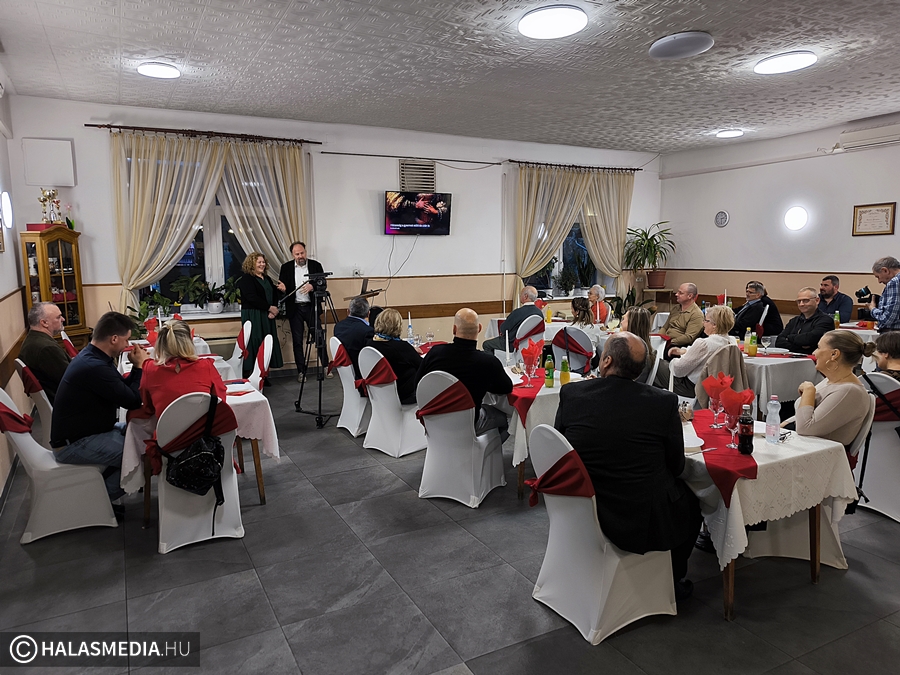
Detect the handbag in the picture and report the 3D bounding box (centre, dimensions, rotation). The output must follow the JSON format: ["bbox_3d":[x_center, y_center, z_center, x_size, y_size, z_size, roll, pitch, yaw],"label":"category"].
[{"bbox_3d":[-1.369,0.677,3.363,0.310,0.780,0.200,-4,9,-28],"label":"handbag"}]

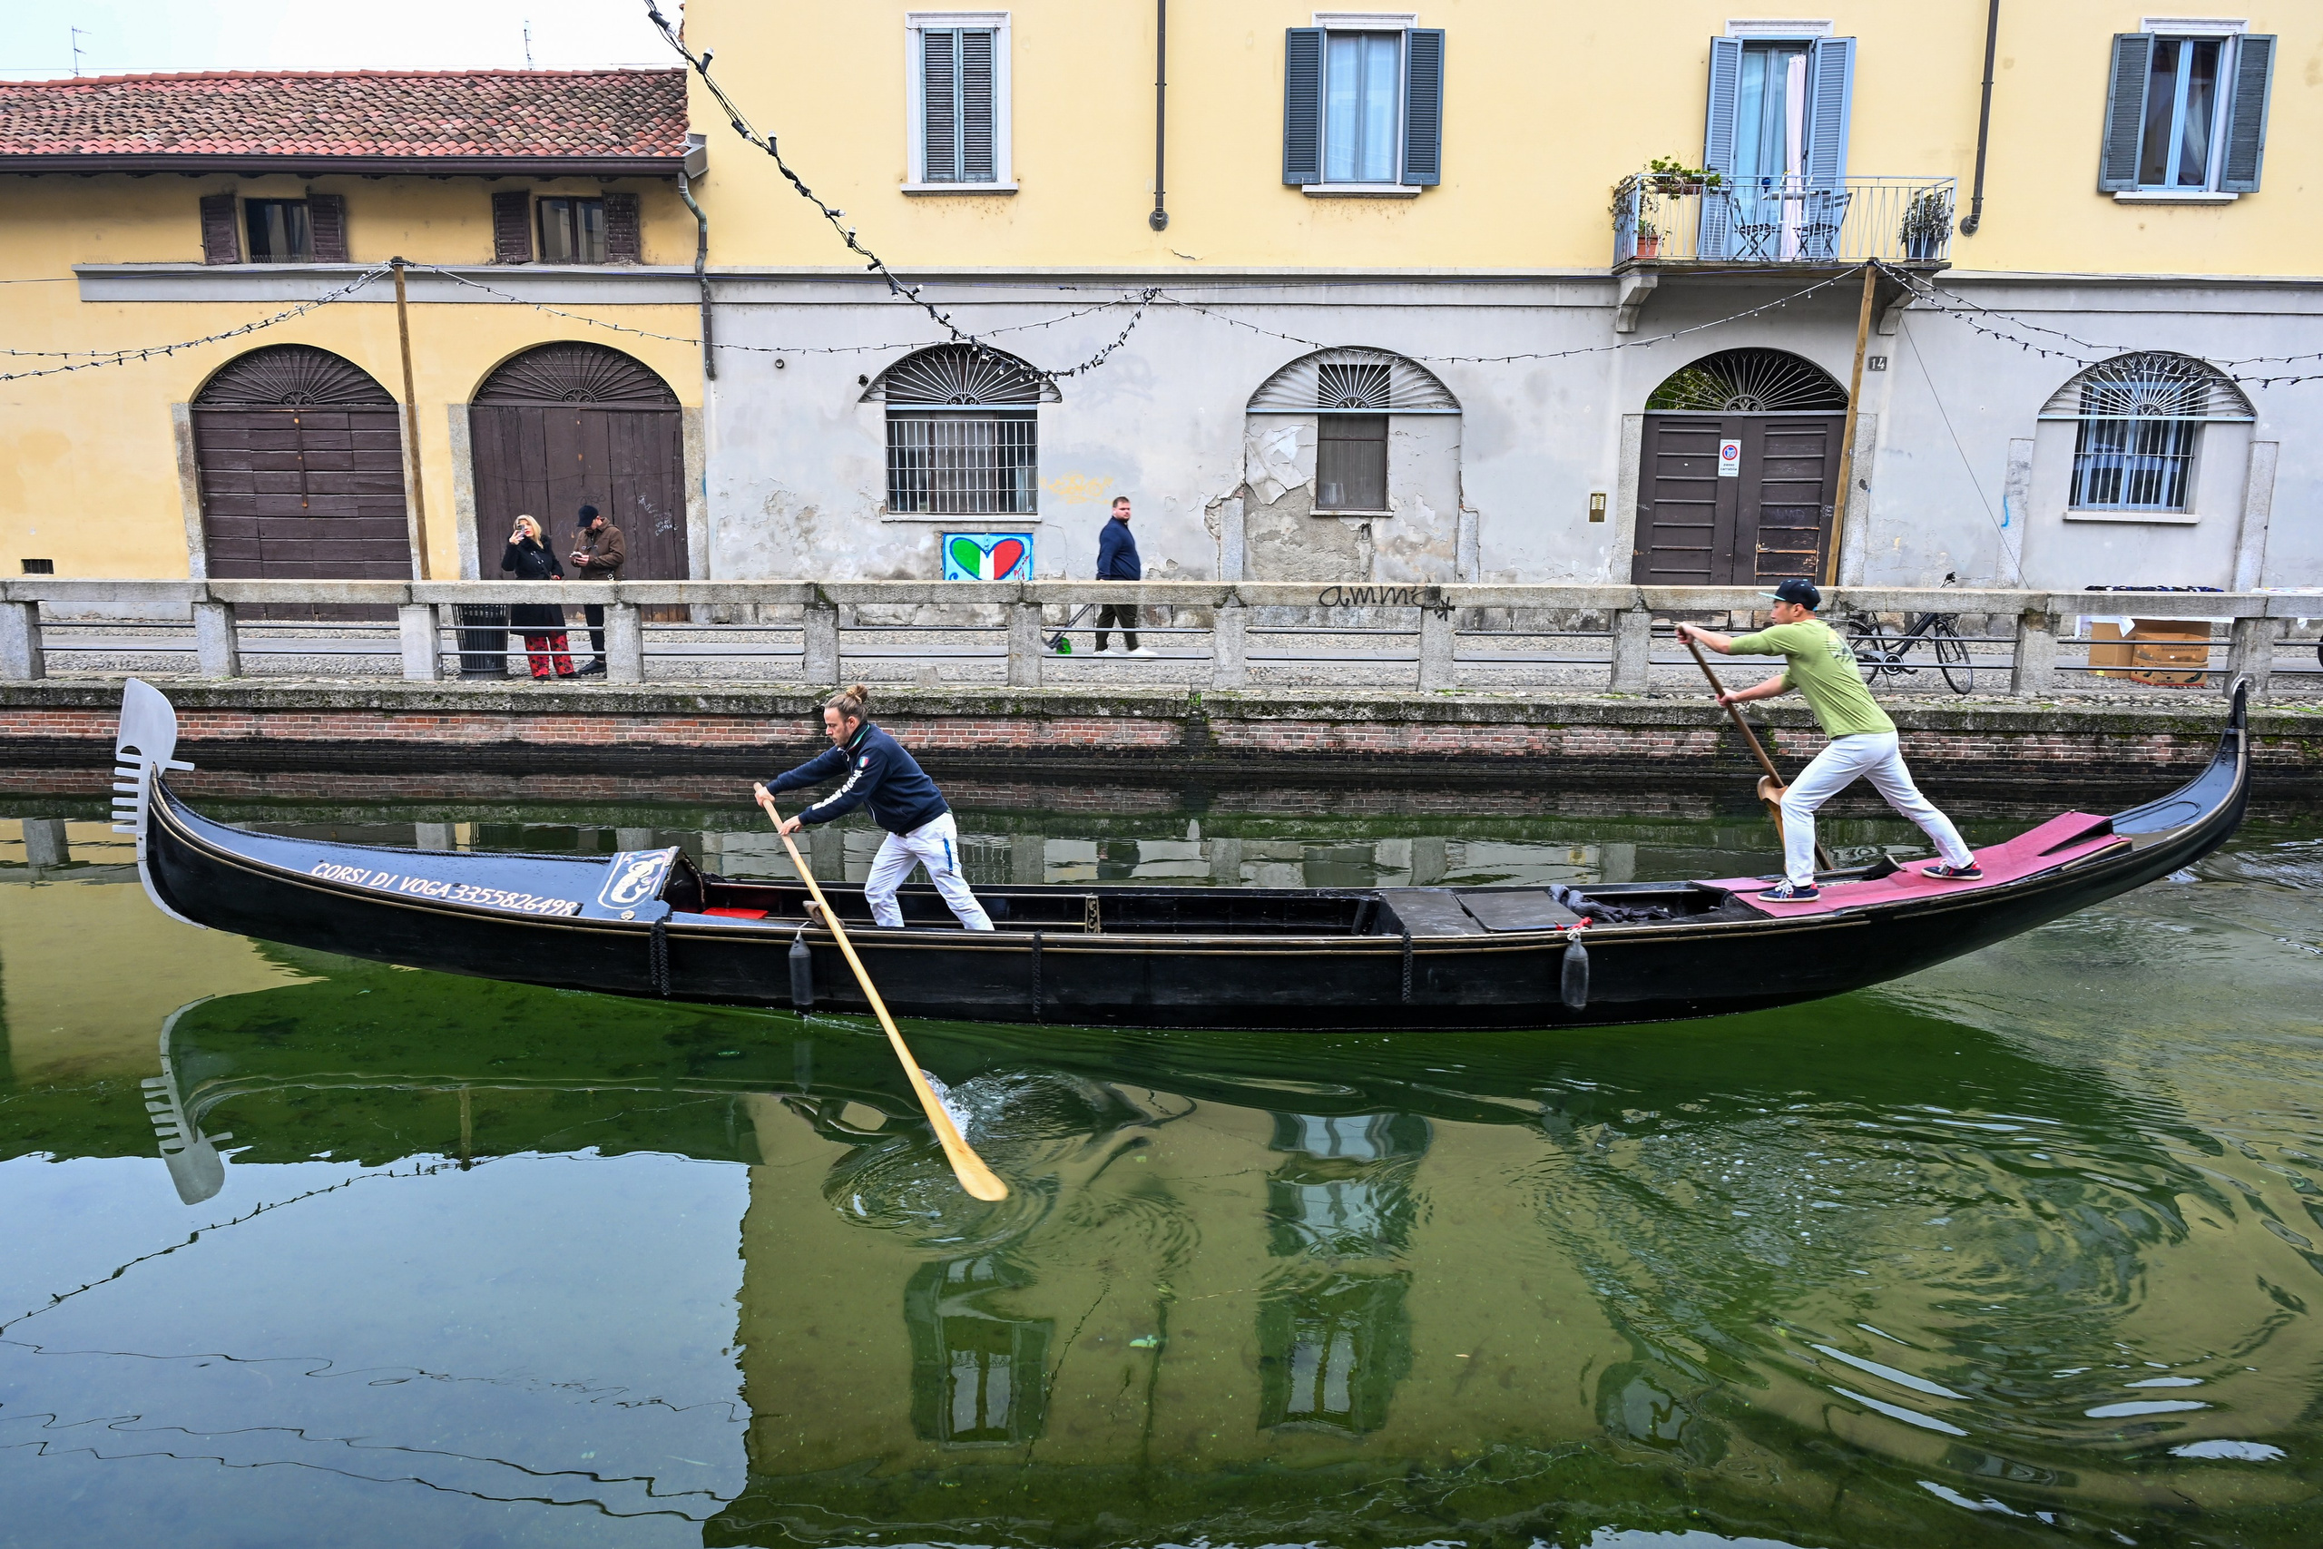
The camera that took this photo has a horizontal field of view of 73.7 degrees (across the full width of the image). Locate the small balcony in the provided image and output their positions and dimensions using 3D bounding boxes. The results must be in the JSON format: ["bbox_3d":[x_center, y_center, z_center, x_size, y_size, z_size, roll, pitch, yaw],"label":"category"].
[{"bbox_3d":[7.539,-6.627,18.816,3.856,1.039,0.890,0,10,0],"label":"small balcony"}]

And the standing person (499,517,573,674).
[{"bbox_3d":[-6.115,-1.725,15.139,0.612,1.597,0.480,0,10,0],"label":"standing person"}]

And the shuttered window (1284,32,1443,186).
[{"bbox_3d":[2.579,-8.467,19.708,2.002,1.898,0.200,0,10,1],"label":"shuttered window"}]

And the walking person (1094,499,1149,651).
[{"bbox_3d":[-0.457,-2.214,17.324,0.600,1.772,0.500,1,10,3],"label":"walking person"}]

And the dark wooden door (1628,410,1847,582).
[{"bbox_3d":[7.732,-3.376,20.724,2.760,2.790,0.120,0,10,1],"label":"dark wooden door"}]

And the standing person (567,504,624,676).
[{"bbox_3d":[-5.717,-1.849,15.661,0.460,1.742,0.520,-8,12,-39],"label":"standing person"}]

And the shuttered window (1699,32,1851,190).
[{"bbox_3d":[7.508,-7.708,19.076,1.788,2.592,0.300,0,10,0],"label":"shuttered window"}]

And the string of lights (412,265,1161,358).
[{"bbox_3d":[-3.557,-4.319,14.399,7.126,0.839,0.300,1,10,5],"label":"string of lights"}]

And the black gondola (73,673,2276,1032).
[{"bbox_3d":[-0.177,0.383,7.726,10.771,1.700,1.420,1,10,4],"label":"black gondola"}]

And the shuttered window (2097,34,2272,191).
[{"bbox_3d":[12.979,-8.353,19.586,2.026,1.887,0.200,0,10,1],"label":"shuttered window"}]

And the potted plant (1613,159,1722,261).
[{"bbox_3d":[6.064,-6.771,18.668,1.158,1.157,0.620,0,10,0],"label":"potted plant"}]

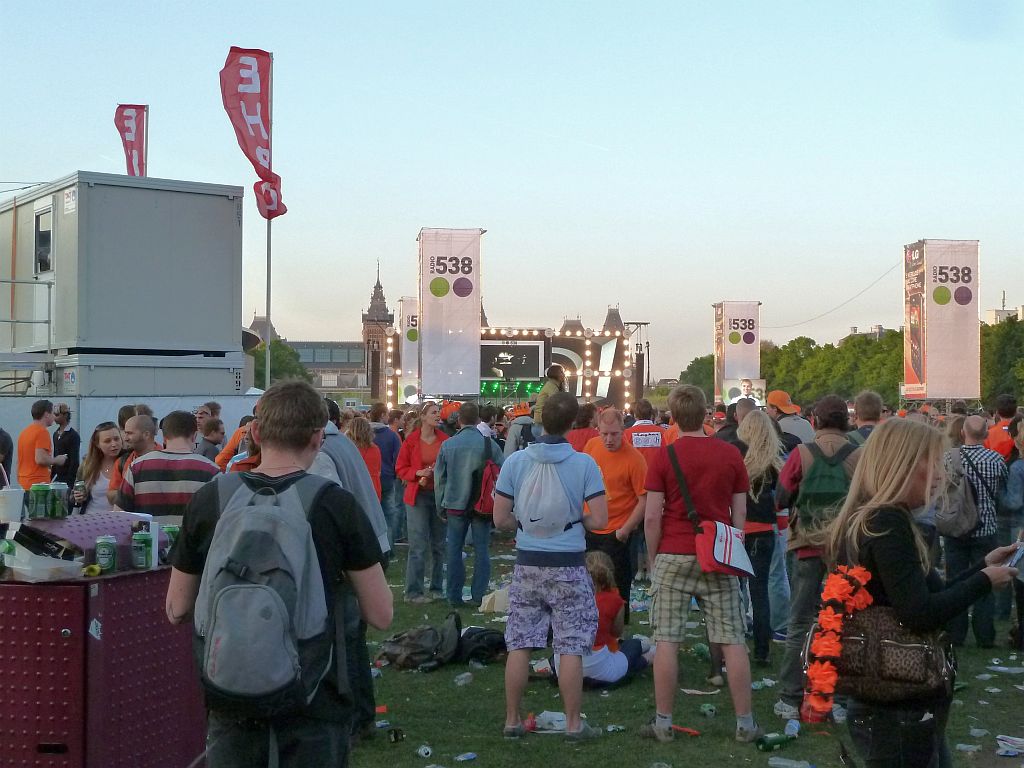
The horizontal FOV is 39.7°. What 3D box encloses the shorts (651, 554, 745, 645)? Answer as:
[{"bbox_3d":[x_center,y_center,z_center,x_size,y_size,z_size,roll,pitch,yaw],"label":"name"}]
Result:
[{"bbox_3d":[0.963,1.108,7.370,0.480,0.490,0.320,0,-1,3],"label":"shorts"}]

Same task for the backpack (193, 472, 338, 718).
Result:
[{"bbox_3d":[-0.608,0.519,3.500,0.320,0.560,0.240,0,-1,6],"label":"backpack"}]

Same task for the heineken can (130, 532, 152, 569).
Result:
[{"bbox_3d":[-1.239,0.559,4.760,0.066,0.115,0.066,0,-1,-12],"label":"heineken can"}]

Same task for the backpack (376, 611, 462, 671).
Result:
[{"bbox_3d":[-0.625,1.727,9.600,0.560,0.340,0.270,0,-45,0],"label":"backpack"}]

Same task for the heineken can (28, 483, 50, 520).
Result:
[{"bbox_3d":[-1.550,0.386,4.660,0.066,0.116,0.066,0,-1,-17],"label":"heineken can"}]

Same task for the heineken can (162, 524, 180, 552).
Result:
[{"bbox_3d":[-1.206,0.560,5.020,0.066,0.115,0.066,0,-1,-12],"label":"heineken can"}]

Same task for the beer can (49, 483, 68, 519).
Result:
[{"bbox_3d":[-1.469,0.379,4.600,0.066,0.116,0.066,0,-1,-17],"label":"beer can"}]

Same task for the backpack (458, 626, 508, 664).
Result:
[{"bbox_3d":[-0.172,1.768,9.600,0.400,0.230,0.330,0,-1,0],"label":"backpack"}]

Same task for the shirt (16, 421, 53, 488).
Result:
[{"bbox_3d":[-4.607,0.700,13.700,0.280,0.660,0.460,1,-1,-45],"label":"shirt"}]

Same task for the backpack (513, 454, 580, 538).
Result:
[{"bbox_3d":[0.174,0.567,7.150,0.330,0.420,0.140,0,-1,0],"label":"backpack"}]

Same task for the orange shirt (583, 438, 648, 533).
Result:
[{"bbox_3d":[0.765,0.765,10.700,0.530,0.710,0.320,0,-1,13],"label":"orange shirt"}]

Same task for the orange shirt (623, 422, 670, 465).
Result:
[{"bbox_3d":[1.269,0.694,13.600,0.540,0.700,0.290,0,-1,3],"label":"orange shirt"}]

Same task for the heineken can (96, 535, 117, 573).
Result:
[{"bbox_3d":[-1.330,0.558,4.660,0.066,0.115,0.066,0,-1,-12],"label":"heineken can"}]

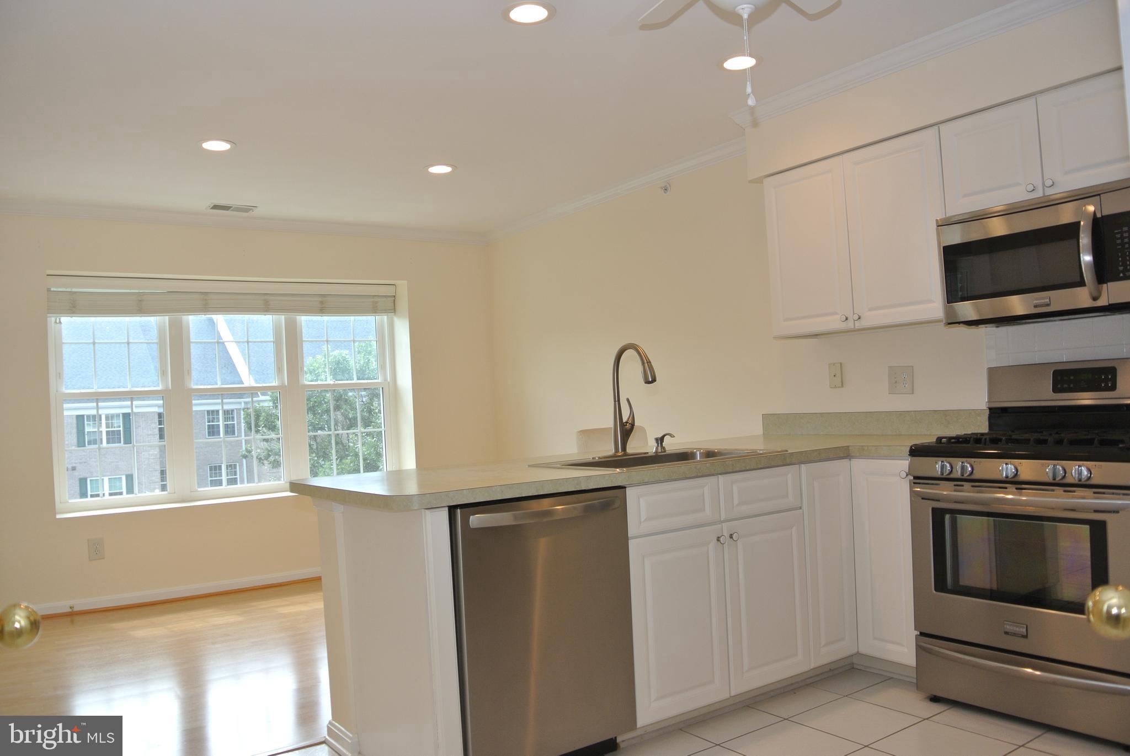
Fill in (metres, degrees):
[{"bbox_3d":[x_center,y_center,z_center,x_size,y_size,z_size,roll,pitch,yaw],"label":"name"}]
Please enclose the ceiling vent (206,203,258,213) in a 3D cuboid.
[{"bbox_3d":[-2.084,-1.062,5.319,0.290,0.022,0.155,-2,-2,-35],"label":"ceiling vent"}]

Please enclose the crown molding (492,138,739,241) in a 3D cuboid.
[{"bbox_3d":[0.205,-1.152,5.491,0.067,0.075,2.983,-2,-2,-35],"label":"crown molding"}]

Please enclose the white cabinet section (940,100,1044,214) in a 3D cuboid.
[{"bbox_3d":[1.732,-0.829,3.295,0.327,0.368,0.373,-2,-2,-35],"label":"white cabinet section"}]

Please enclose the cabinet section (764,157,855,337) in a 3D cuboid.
[{"bbox_3d":[1.244,-0.588,3.989,0.327,0.766,0.447,-2,-2,-35],"label":"cabinet section"}]

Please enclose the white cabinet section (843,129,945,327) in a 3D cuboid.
[{"bbox_3d":[1.504,-0.610,3.623,0.327,0.766,0.452,-2,-2,-35],"label":"white cabinet section"}]

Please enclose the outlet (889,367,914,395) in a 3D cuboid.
[{"bbox_3d":[1.483,0.011,3.751,0.012,0.120,0.118,-2,-2,-35],"label":"outlet"}]

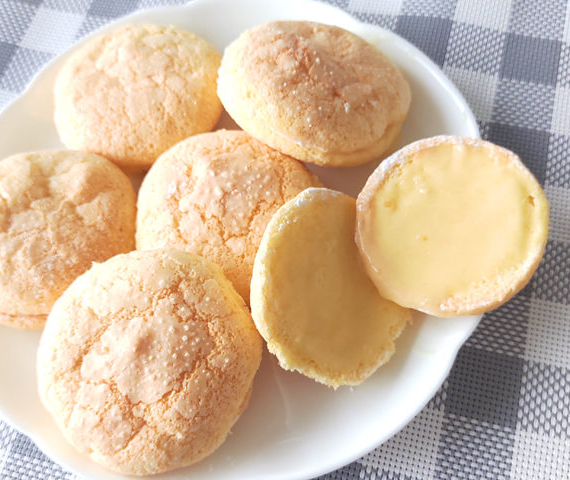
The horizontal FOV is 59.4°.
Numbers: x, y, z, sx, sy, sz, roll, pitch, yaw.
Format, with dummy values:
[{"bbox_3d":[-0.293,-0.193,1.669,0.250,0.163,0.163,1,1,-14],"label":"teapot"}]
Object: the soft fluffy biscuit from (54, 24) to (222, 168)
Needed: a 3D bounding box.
[{"bbox_3d":[-0.065,-0.065,0.224,0.071,0.036,0.071,0,71,2],"label":"soft fluffy biscuit"}]

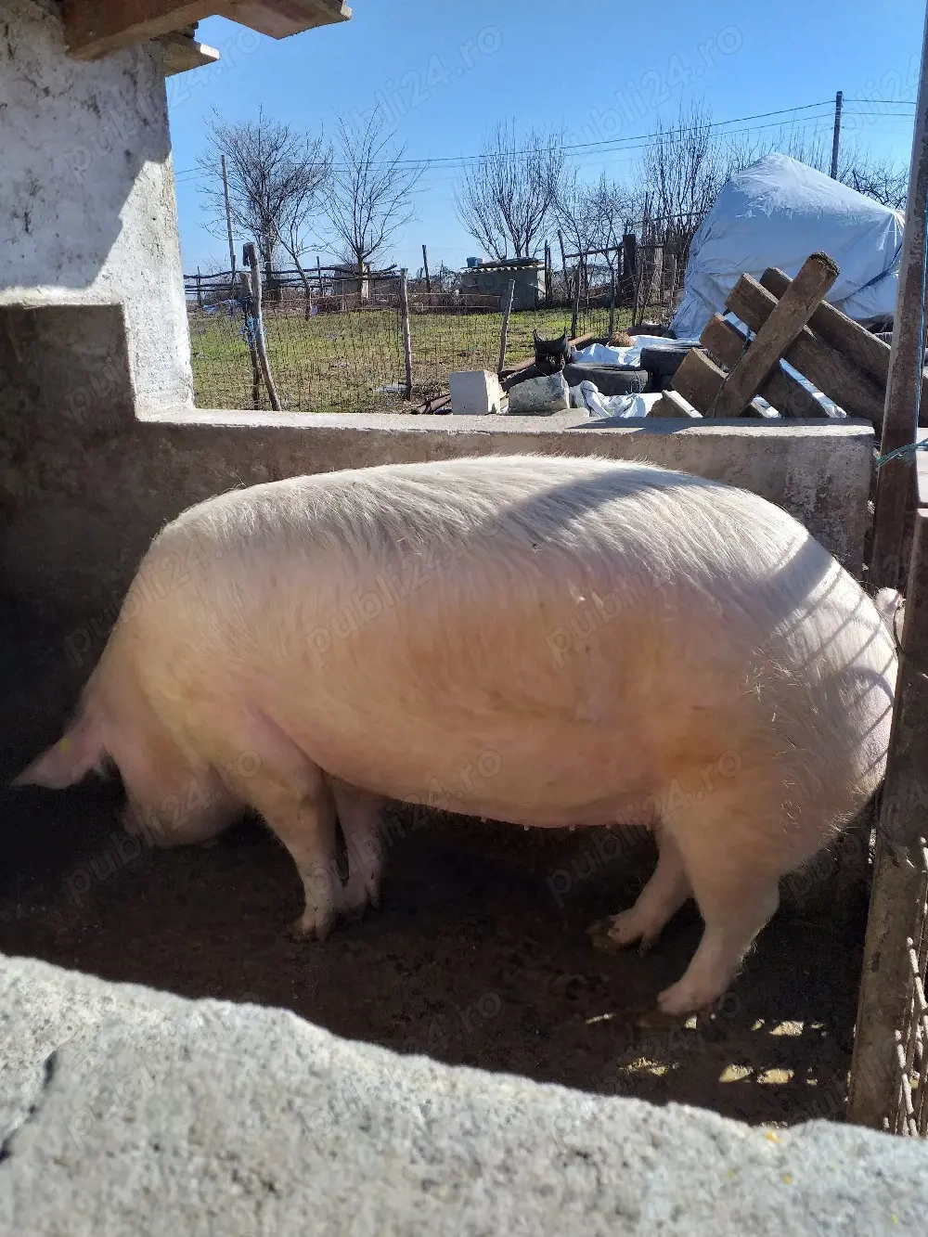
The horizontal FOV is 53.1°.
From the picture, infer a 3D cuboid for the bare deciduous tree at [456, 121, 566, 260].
[{"bbox_3d":[1.577,-13.612,31.258,3.710,5.610,3.710,0,19,0],"label":"bare deciduous tree"}]

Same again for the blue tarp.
[{"bbox_3d":[4.992,-5.688,14.431,3.380,2.720,3.500,0,19,0],"label":"blue tarp"}]

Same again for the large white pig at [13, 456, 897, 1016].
[{"bbox_3d":[-0.080,0.186,1.739,1.630,1.000,0.520,4,20,12],"label":"large white pig"}]

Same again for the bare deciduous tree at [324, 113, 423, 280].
[{"bbox_3d":[-2.503,-11.237,25.732,2.730,4.890,2.730,0,19,0],"label":"bare deciduous tree"}]

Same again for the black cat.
[{"bbox_3d":[0.526,-1.594,5.587,0.220,0.270,0.270,2,19,5],"label":"black cat"}]

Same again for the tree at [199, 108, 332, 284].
[{"bbox_3d":[-5.690,-11.731,26.619,3.820,5.150,3.820,0,19,0],"label":"tree"}]

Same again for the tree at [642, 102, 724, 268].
[{"bbox_3d":[6.050,-11.389,25.679,2.270,5.210,2.270,0,19,0],"label":"tree"}]

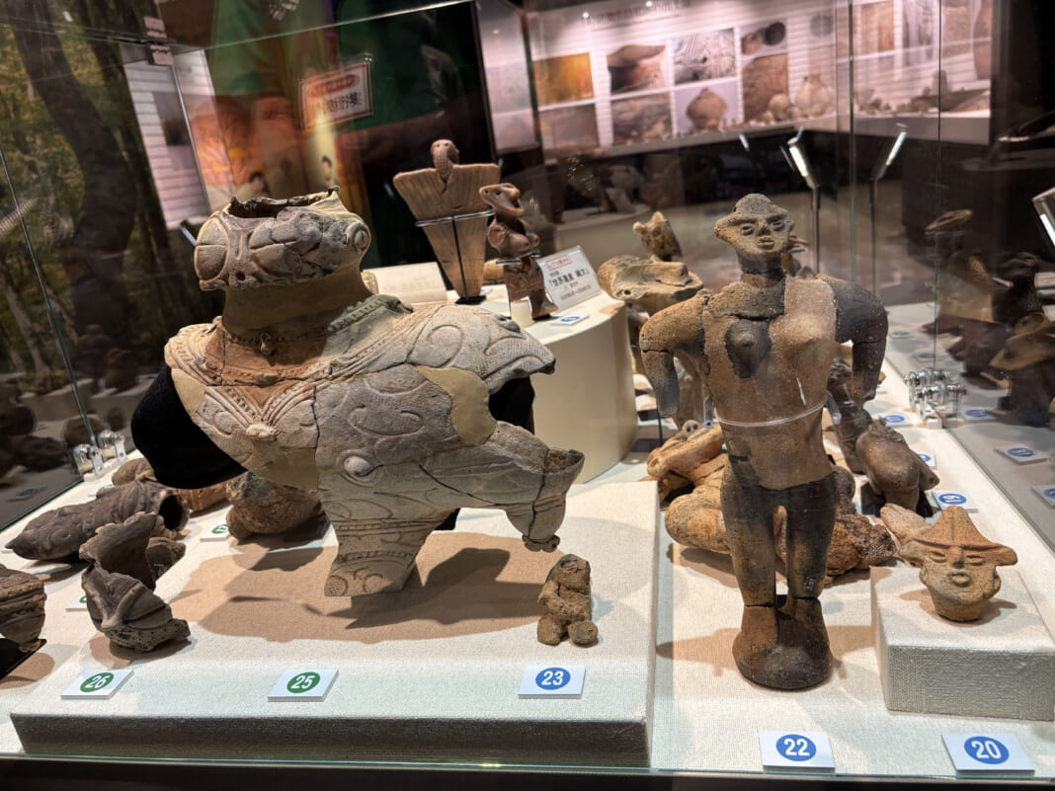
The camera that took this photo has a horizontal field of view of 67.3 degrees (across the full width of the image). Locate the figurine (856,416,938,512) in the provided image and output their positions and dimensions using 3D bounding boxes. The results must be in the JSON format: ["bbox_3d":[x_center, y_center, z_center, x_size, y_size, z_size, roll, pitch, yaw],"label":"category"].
[{"bbox_3d":[0.333,0.063,0.716,0.069,0.083,0.059,-1,21,21],"label":"figurine"}]

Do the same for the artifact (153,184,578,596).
[{"bbox_3d":[-0.112,0.001,0.612,0.302,0.318,0.142,-3,21,17],"label":"artifact"}]

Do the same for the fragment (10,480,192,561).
[{"bbox_3d":[-0.475,0.137,0.880,0.194,0.065,0.061,-9,20,-2],"label":"fragment"}]

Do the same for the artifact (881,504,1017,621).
[{"bbox_3d":[0.266,0.104,0.501,0.079,0.071,0.065,1,22,26],"label":"artifact"}]

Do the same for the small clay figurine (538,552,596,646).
[{"bbox_3d":[0.027,0.140,0.555,0.044,0.059,0.041,-10,20,-4],"label":"small clay figurine"}]

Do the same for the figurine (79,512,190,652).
[{"bbox_3d":[-0.309,0.145,0.625,0.079,0.097,0.071,-4,20,12],"label":"figurine"}]

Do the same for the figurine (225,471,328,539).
[{"bbox_3d":[-0.251,0.095,0.776,0.099,0.073,0.077,-4,20,12],"label":"figurine"}]

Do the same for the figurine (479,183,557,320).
[{"bbox_3d":[-0.006,-0.169,0.919,0.069,0.146,0.069,10,27,42],"label":"figurine"}]

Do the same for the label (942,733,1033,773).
[{"bbox_3d":[0.267,0.208,0.461,0.041,0.004,0.028,-5,20,11],"label":"label"}]

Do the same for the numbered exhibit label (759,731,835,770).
[{"bbox_3d":[0.163,0.217,0.482,0.041,0.004,0.028,-4,20,12],"label":"numbered exhibit label"}]

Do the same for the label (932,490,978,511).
[{"bbox_3d":[0.387,0.095,0.724,0.028,0.004,0.041,-4,20,12],"label":"label"}]

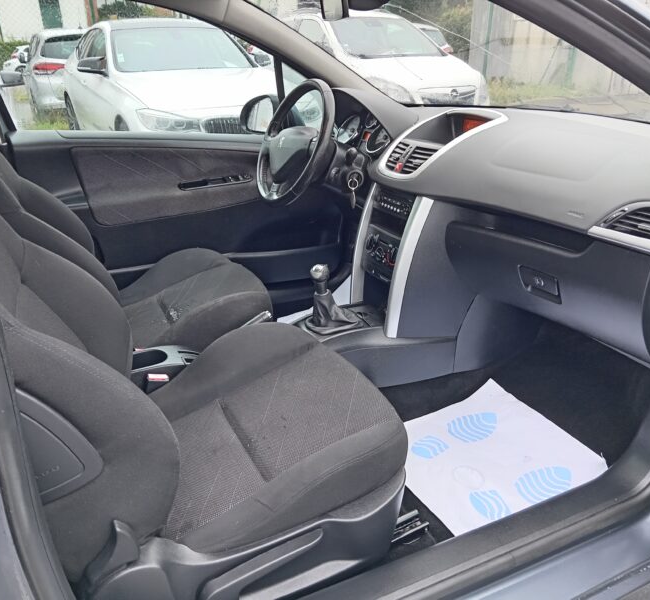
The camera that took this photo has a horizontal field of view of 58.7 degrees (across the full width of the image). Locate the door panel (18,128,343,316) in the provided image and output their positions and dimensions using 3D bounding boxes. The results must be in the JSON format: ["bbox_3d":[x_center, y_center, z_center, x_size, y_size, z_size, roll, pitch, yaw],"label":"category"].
[{"bbox_3d":[-0.403,-0.286,1.982,1.120,0.610,0.130,-9,23,-24],"label":"door panel"}]

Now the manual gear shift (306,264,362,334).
[{"bbox_3d":[0.025,-0.013,1.506,0.145,0.180,0.105,-9,23,-24],"label":"manual gear shift"}]

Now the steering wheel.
[{"bbox_3d":[-0.075,-0.456,1.705,0.105,0.377,0.377,17,11,-31],"label":"steering wheel"}]

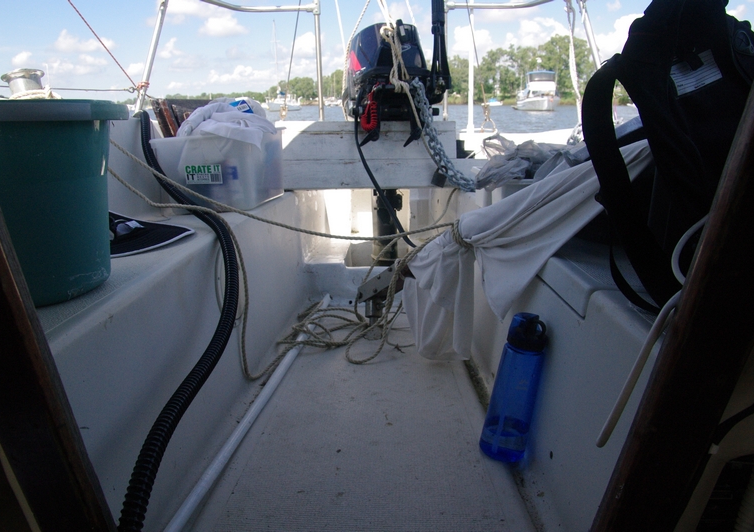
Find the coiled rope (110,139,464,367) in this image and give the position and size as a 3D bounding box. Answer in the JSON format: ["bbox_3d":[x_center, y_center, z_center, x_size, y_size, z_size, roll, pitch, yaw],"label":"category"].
[{"bbox_3d":[-0.240,-0.059,1.432,0.850,0.500,0.560,0,17,0],"label":"coiled rope"}]

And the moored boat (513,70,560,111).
[{"bbox_3d":[16.523,-18.090,57.218,3.400,4.100,9.800,3,17,9],"label":"moored boat"}]

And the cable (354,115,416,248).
[{"bbox_3d":[0.015,-0.286,1.793,0.190,0.360,0.380,0,17,0],"label":"cable"}]

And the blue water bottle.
[{"bbox_3d":[0.247,0.212,0.985,0.080,0.257,0.079,6,11,-2],"label":"blue water bottle"}]

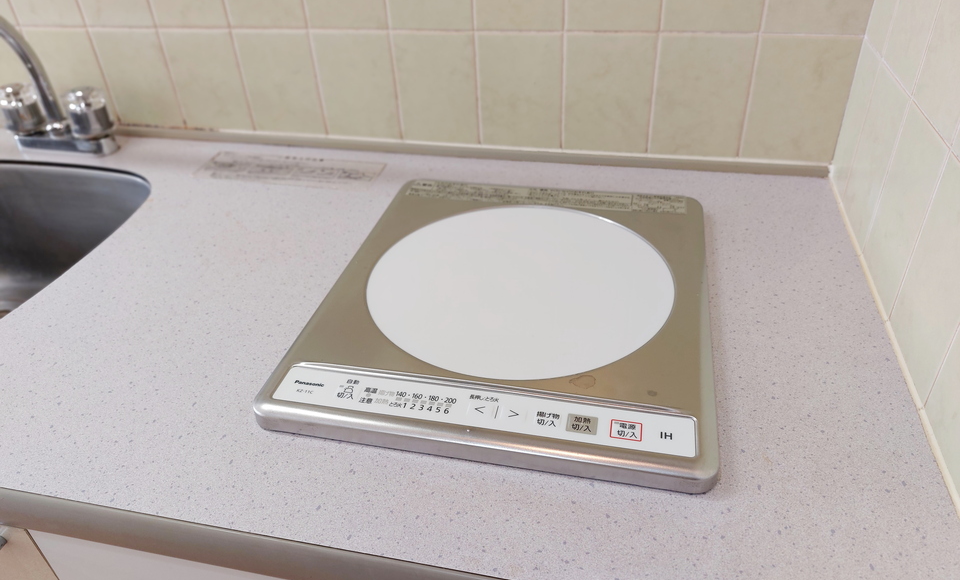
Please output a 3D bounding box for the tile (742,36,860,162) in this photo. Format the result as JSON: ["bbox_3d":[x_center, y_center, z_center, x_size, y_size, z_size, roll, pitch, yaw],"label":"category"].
[{"bbox_3d":[0.343,-0.205,0.720,0.098,0.135,0.008,5,35,12],"label":"tile"}]

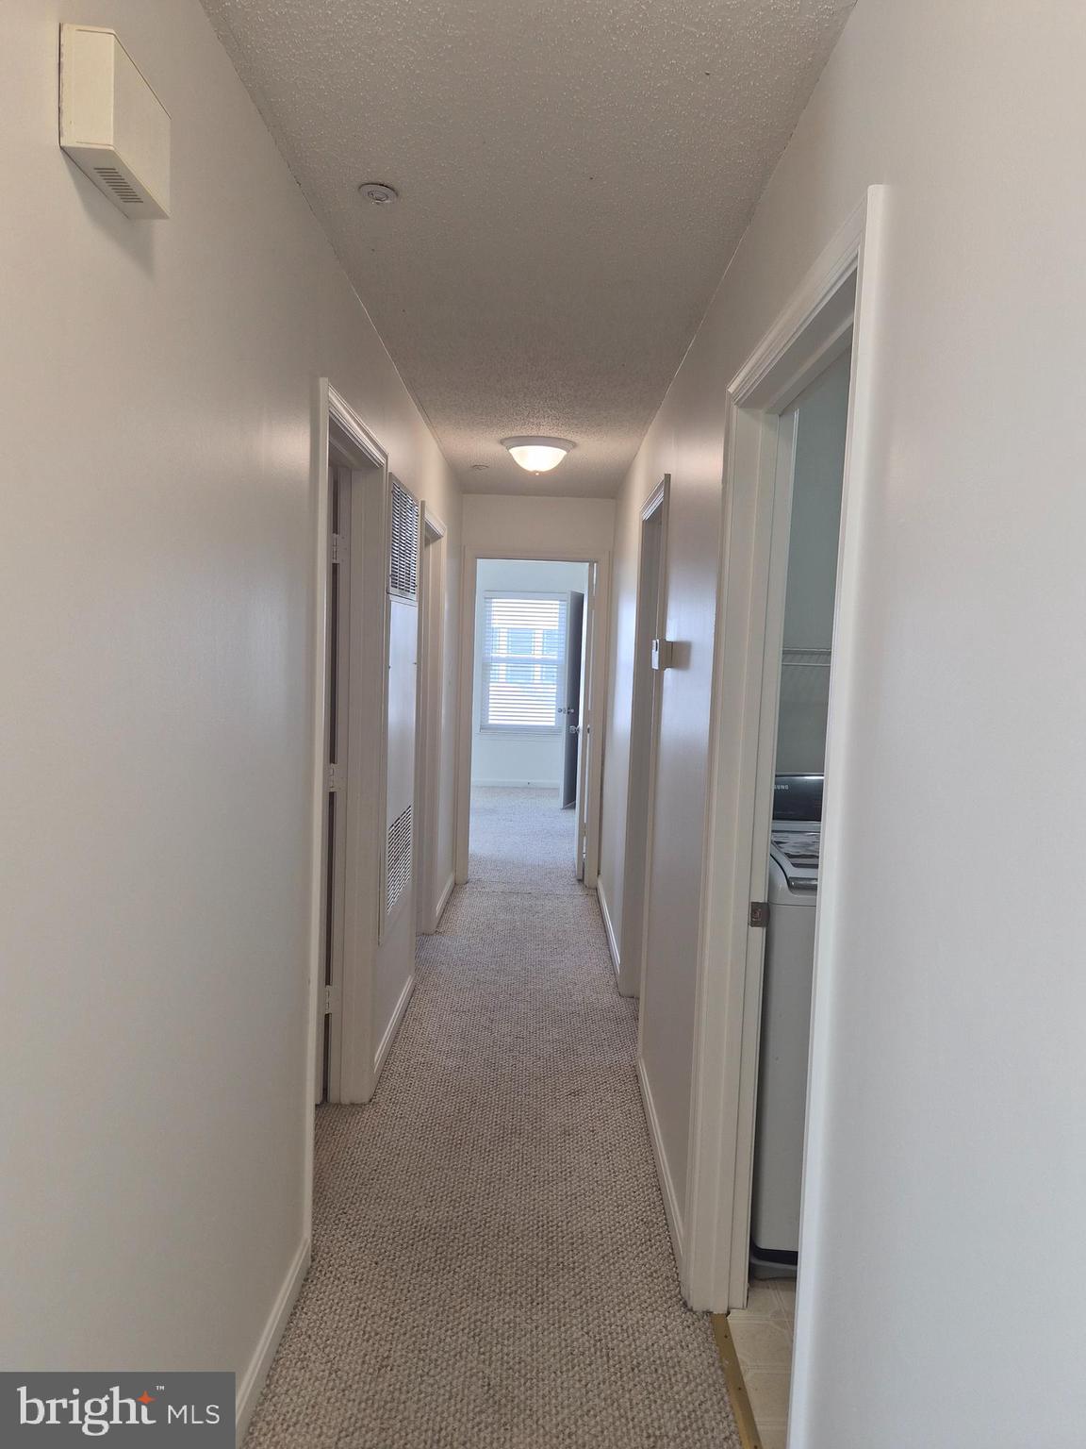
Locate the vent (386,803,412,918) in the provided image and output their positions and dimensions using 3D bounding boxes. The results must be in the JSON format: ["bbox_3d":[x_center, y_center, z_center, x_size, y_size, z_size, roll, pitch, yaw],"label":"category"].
[{"bbox_3d":[-0.549,0.509,3.694,0.022,0.330,0.620,2,5,0],"label":"vent"}]

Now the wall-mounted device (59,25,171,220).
[{"bbox_3d":[-0.483,-0.680,1.100,0.057,0.126,0.162,2,5,0],"label":"wall-mounted device"}]

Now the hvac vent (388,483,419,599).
[{"bbox_3d":[-0.506,-0.662,3.539,0.022,0.385,0.700,2,5,0],"label":"hvac vent"}]

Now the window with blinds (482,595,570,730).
[{"bbox_3d":[-0.207,-0.660,10.311,0.880,1.500,0.080,2,5,0],"label":"window with blinds"}]

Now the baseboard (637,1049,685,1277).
[{"bbox_3d":[0.345,1.260,2.841,0.015,0.112,1.100,2,5,0],"label":"baseboard"}]

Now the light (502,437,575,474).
[{"bbox_3d":[-0.022,-1.191,4.323,0.333,0.129,0.333,2,5,0],"label":"light"}]

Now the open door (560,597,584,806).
[{"bbox_3d":[0.311,-0.237,9.351,0.045,2.030,0.700,3,5,16],"label":"open door"}]

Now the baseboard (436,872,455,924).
[{"bbox_3d":[-0.568,1.004,5.590,0.015,0.112,0.980,2,5,0],"label":"baseboard"}]

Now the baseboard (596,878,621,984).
[{"bbox_3d":[0.349,1.072,5.153,0.015,0.112,1.820,2,5,0],"label":"baseboard"}]

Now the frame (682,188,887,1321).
[{"bbox_3d":[0.442,0.348,1.748,0.145,2.115,0.930,2,5,0],"label":"frame"}]

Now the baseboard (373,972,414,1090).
[{"bbox_3d":[-0.572,1.159,3.687,0.015,0.112,0.920,2,5,0],"label":"baseboard"}]

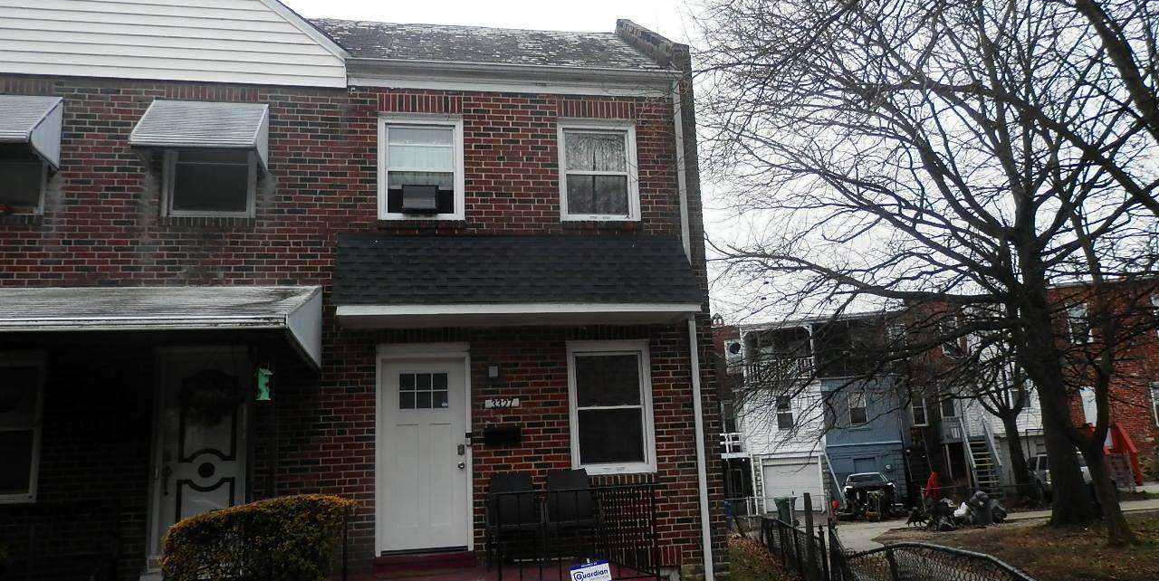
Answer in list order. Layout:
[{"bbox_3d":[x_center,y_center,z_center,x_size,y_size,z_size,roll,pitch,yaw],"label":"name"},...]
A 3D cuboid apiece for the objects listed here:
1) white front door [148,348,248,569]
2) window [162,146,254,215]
[{"bbox_3d":[-3.826,1.659,8.434,0.900,2.170,0.100,0,-11,-11],"label":"white front door"},{"bbox_3d":[-3.973,-1.342,9.024,0.955,1.166,0.100,0,-11,-11],"label":"window"}]

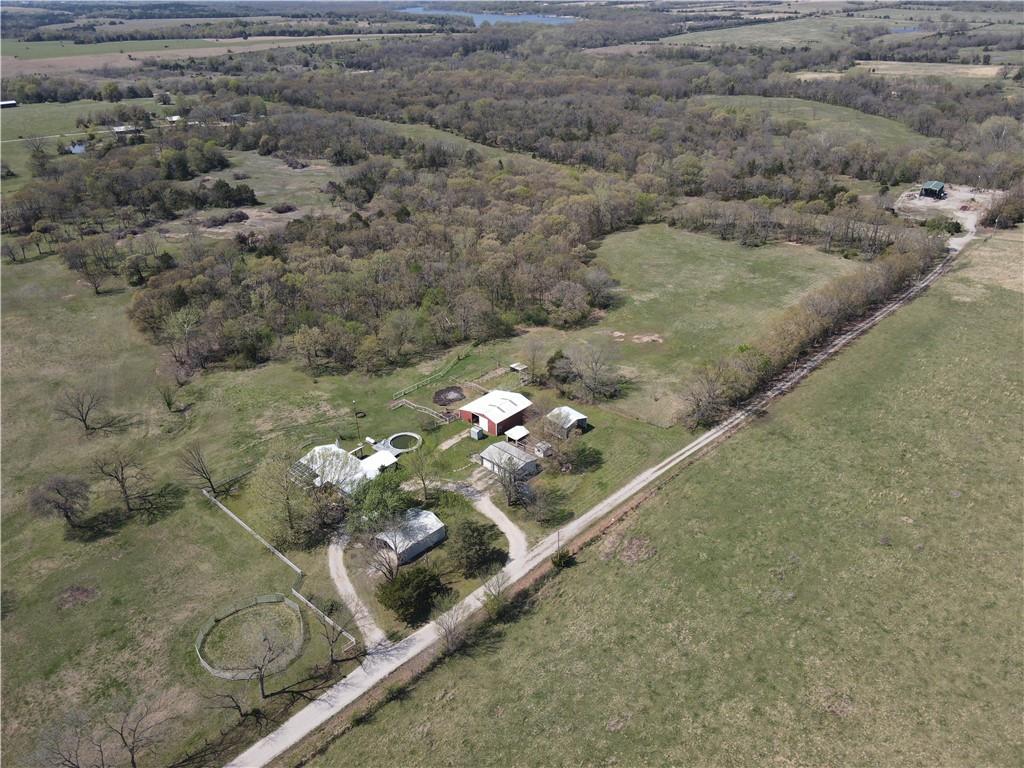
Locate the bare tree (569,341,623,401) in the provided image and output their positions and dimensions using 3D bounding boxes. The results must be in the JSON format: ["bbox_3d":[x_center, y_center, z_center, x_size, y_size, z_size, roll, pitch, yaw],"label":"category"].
[{"bbox_3d":[21.927,-3.051,187.477,14.100,15.825,14.100,4,30,7],"label":"bare tree"}]

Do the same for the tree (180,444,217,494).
[{"bbox_3d":[-68.211,18.747,153.139,7.000,12.200,7.000,0,29,0],"label":"tree"}]

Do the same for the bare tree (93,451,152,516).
[{"bbox_3d":[-80.718,20.953,147.328,12.500,14.000,12.000,0,29,0],"label":"bare tree"}]

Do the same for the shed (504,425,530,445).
[{"bbox_3d":[1.414,12.792,173.487,4.000,2.800,4.300,26,38,38],"label":"shed"}]

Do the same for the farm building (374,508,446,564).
[{"bbox_3d":[-20.164,29.943,141.053,7.600,4.400,11.300,26,38,38],"label":"farm building"}]

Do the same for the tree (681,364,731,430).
[{"bbox_3d":[47.582,3.152,175.605,11.855,16.627,11.855,9,30,15],"label":"tree"}]

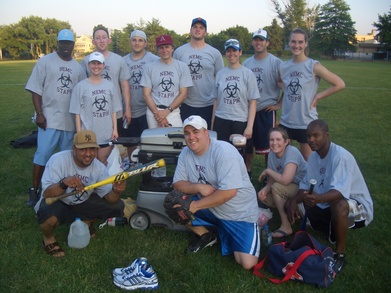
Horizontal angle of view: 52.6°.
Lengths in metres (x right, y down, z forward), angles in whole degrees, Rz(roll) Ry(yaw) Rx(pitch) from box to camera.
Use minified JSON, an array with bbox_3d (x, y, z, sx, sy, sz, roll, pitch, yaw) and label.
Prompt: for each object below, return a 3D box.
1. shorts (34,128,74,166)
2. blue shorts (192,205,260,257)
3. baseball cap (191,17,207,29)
[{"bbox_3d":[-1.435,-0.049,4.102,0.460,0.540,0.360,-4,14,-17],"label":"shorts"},{"bbox_3d":[0.235,0.600,3.000,0.470,0.400,0.430,9,16,34],"label":"blue shorts"},{"bbox_3d":[0.038,-1.366,4.320,0.180,0.145,0.260,0,5,0],"label":"baseball cap"}]

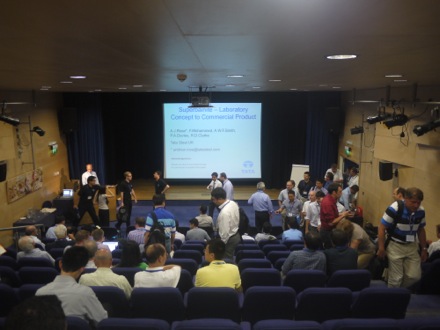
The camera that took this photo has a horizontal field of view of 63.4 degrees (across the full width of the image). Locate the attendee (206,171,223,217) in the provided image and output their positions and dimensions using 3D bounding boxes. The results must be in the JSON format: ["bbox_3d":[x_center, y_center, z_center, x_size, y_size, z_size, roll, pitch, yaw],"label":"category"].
[{"bbox_3d":[-0.172,1.084,11.114,0.500,1.700,0.380,-1,10,-8],"label":"attendee"}]

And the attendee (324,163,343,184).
[{"bbox_3d":[3.674,0.841,11.521,0.520,1.740,0.360,-1,10,-6],"label":"attendee"}]

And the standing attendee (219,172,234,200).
[{"bbox_3d":[0.194,1.120,10.662,0.380,1.780,0.500,2,5,30],"label":"standing attendee"}]

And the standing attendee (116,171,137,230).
[{"bbox_3d":[-2.797,1.063,10.611,0.500,1.750,0.500,5,11,28],"label":"standing attendee"}]

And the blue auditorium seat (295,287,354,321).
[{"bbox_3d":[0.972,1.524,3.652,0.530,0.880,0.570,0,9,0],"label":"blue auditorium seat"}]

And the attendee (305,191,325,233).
[{"bbox_3d":[1.872,1.356,7.089,0.500,1.720,0.400,-8,12,-40],"label":"attendee"}]

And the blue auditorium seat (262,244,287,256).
[{"bbox_3d":[0.997,1.840,6.668,0.500,0.820,0.520,0,4,1],"label":"blue auditorium seat"}]

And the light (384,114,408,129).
[{"bbox_3d":[3.666,-0.904,7.400,0.210,0.220,0.500,-9,-4,-41],"label":"light"}]

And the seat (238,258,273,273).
[{"bbox_3d":[0.499,1.704,5.269,0.500,0.920,0.600,0,10,1],"label":"seat"}]

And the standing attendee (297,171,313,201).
[{"bbox_3d":[2.643,1.072,11.066,0.500,1.740,0.340,1,10,8],"label":"standing attendee"}]

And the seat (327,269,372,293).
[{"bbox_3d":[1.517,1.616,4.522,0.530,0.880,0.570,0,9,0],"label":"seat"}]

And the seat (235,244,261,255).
[{"bbox_3d":[0.525,1.880,6.944,0.500,0.920,0.600,0,10,1],"label":"seat"}]

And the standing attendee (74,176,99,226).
[{"bbox_3d":[-3.953,1.167,10.758,0.800,1.670,0.550,-2,5,-30],"label":"standing attendee"}]

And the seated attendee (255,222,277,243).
[{"bbox_3d":[0.995,1.804,7.960,0.500,1.200,0.750,0,10,1],"label":"seated attendee"}]

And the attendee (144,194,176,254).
[{"bbox_3d":[-0.879,1.268,5.358,0.500,1.650,0.400,0,4,6],"label":"attendee"}]

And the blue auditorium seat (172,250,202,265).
[{"bbox_3d":[-0.508,1.789,6.106,0.500,0.920,0.600,0,10,1],"label":"blue auditorium seat"}]

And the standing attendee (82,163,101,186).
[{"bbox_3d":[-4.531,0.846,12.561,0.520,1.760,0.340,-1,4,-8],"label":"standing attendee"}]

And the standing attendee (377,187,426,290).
[{"bbox_3d":[2.104,1.115,4.161,0.600,1.740,0.450,0,9,0],"label":"standing attendee"}]

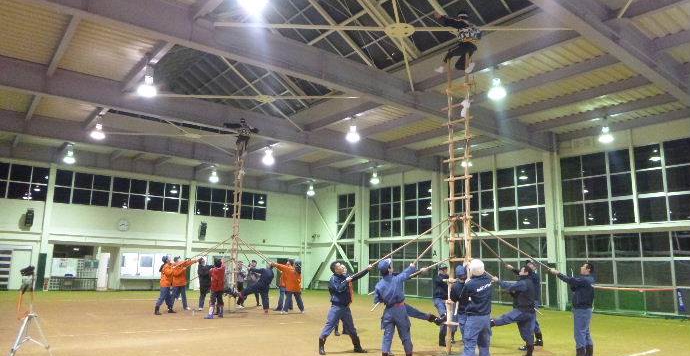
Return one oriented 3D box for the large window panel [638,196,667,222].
[{"bbox_3d":[11.723,1.171,19.023,0.070,0.960,0.950,9,-13,-37],"label":"large window panel"}]

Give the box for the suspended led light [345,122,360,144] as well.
[{"bbox_3d":[0.324,-1.967,21.549,0.550,0.820,0.550,10,-13,-37],"label":"suspended led light"}]

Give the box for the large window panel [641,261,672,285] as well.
[{"bbox_3d":[11.964,3.652,19.051,0.090,1.000,1.030,9,-13,-38],"label":"large window panel"}]

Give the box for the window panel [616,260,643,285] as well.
[{"bbox_3d":[11.317,3.789,19.839,0.090,1.000,0.980,9,-13,-38],"label":"window panel"}]

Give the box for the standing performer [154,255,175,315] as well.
[{"bbox_3d":[-5.545,3.321,15.400,0.720,1.770,0.550,6,-11,-24],"label":"standing performer"}]

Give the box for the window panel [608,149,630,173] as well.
[{"bbox_3d":[11.111,-0.663,20.192,0.070,0.930,0.880,9,-13,-37],"label":"window panel"}]

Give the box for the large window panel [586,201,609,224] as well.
[{"bbox_3d":[11.563,1.636,22.839,0.080,1.058,1.092,10,-13,-37],"label":"large window panel"}]

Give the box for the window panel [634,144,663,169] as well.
[{"bbox_3d":[11.775,-0.827,19.359,0.070,0.940,0.970,9,-13,-37],"label":"window panel"}]

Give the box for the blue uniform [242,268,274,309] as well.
[{"bbox_3d":[-3.022,3.816,17.215,1.100,1.350,0.600,3,-11,-6],"label":"blue uniform"}]

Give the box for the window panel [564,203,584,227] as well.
[{"bbox_3d":[10.075,1.642,21.843,0.090,1.000,0.970,9,-13,-38],"label":"window panel"}]

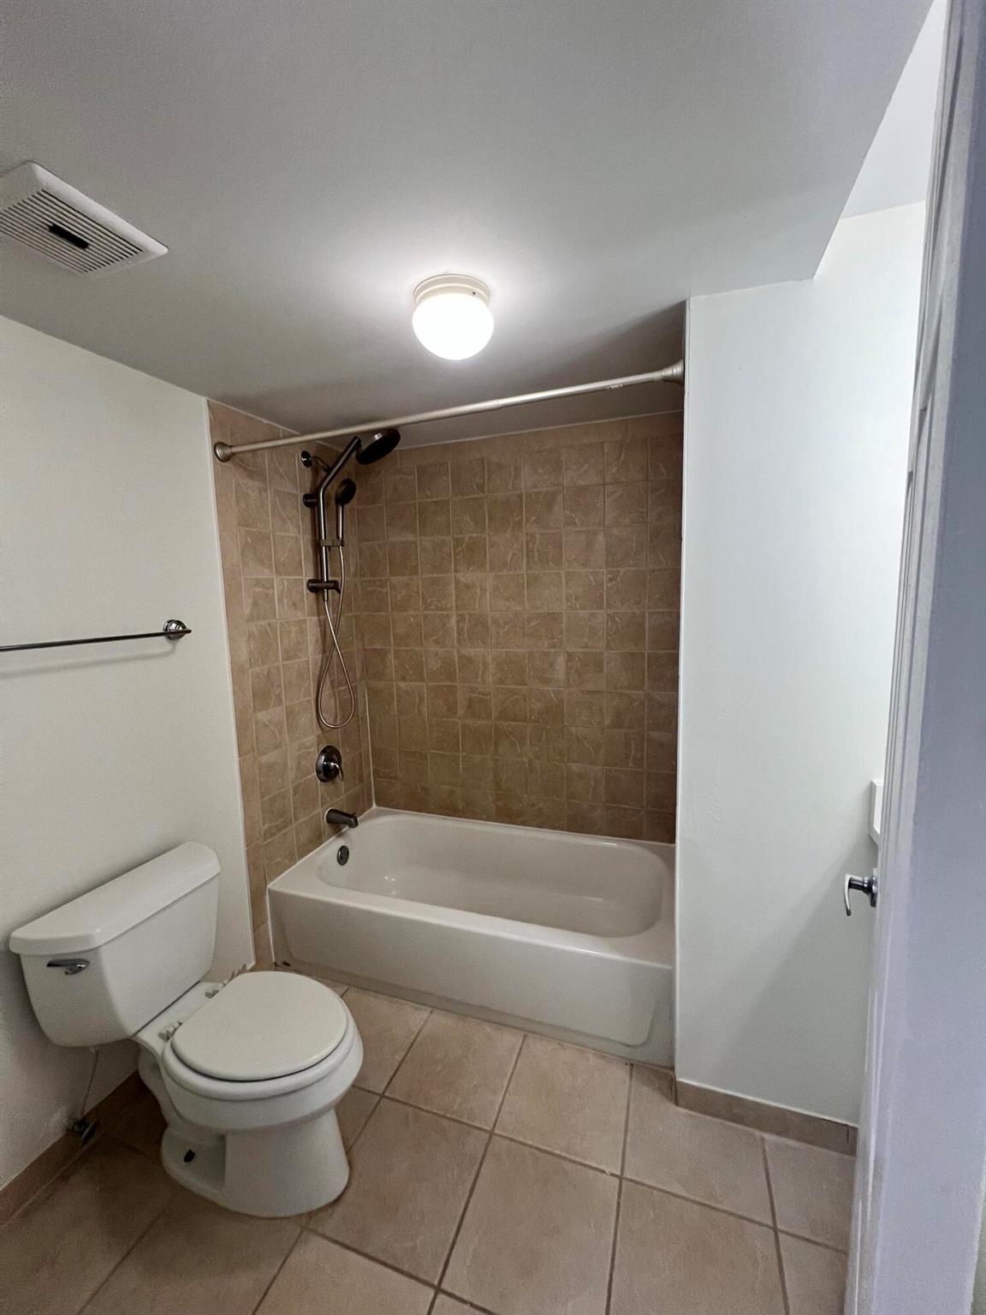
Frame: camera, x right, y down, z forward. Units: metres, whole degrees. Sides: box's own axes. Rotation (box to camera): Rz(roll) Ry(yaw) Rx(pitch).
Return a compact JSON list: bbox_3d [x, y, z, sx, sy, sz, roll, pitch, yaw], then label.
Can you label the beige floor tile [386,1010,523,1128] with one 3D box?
[{"bbox_3d":[-0.107,1.268,1.544,0.333,0.010,0.328,1,7,19],"label":"beige floor tile"}]

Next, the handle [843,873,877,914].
[{"bbox_3d":[0.611,0.399,0.819,0.050,0.060,0.129,3,8,35],"label":"handle"}]

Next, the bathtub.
[{"bbox_3d":[-0.045,1.030,2.063,1.508,0.347,0.755,1,7,19],"label":"bathtub"}]

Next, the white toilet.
[{"bbox_3d":[-0.686,0.959,1.278,0.768,0.695,0.475,1,7,19],"label":"white toilet"}]

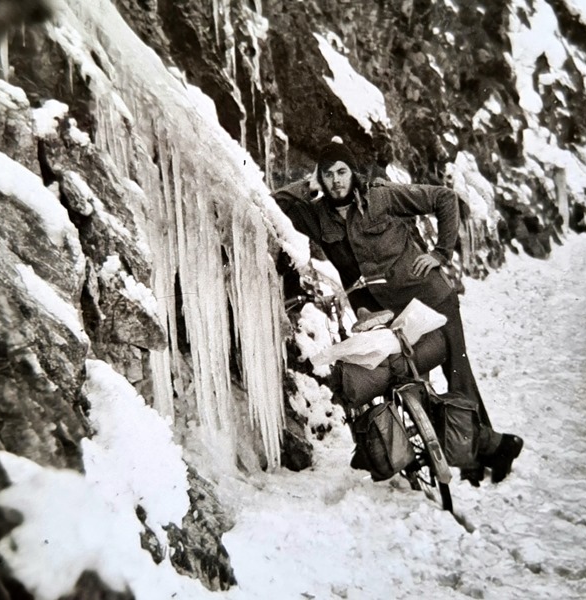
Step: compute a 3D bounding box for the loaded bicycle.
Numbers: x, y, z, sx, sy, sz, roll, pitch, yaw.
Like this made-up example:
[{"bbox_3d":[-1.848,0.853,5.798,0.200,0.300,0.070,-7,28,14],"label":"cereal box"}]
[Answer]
[{"bbox_3d":[0.460,0.475,3.220,0.620,1.050,1.760,-21,9,-6],"label":"loaded bicycle"}]

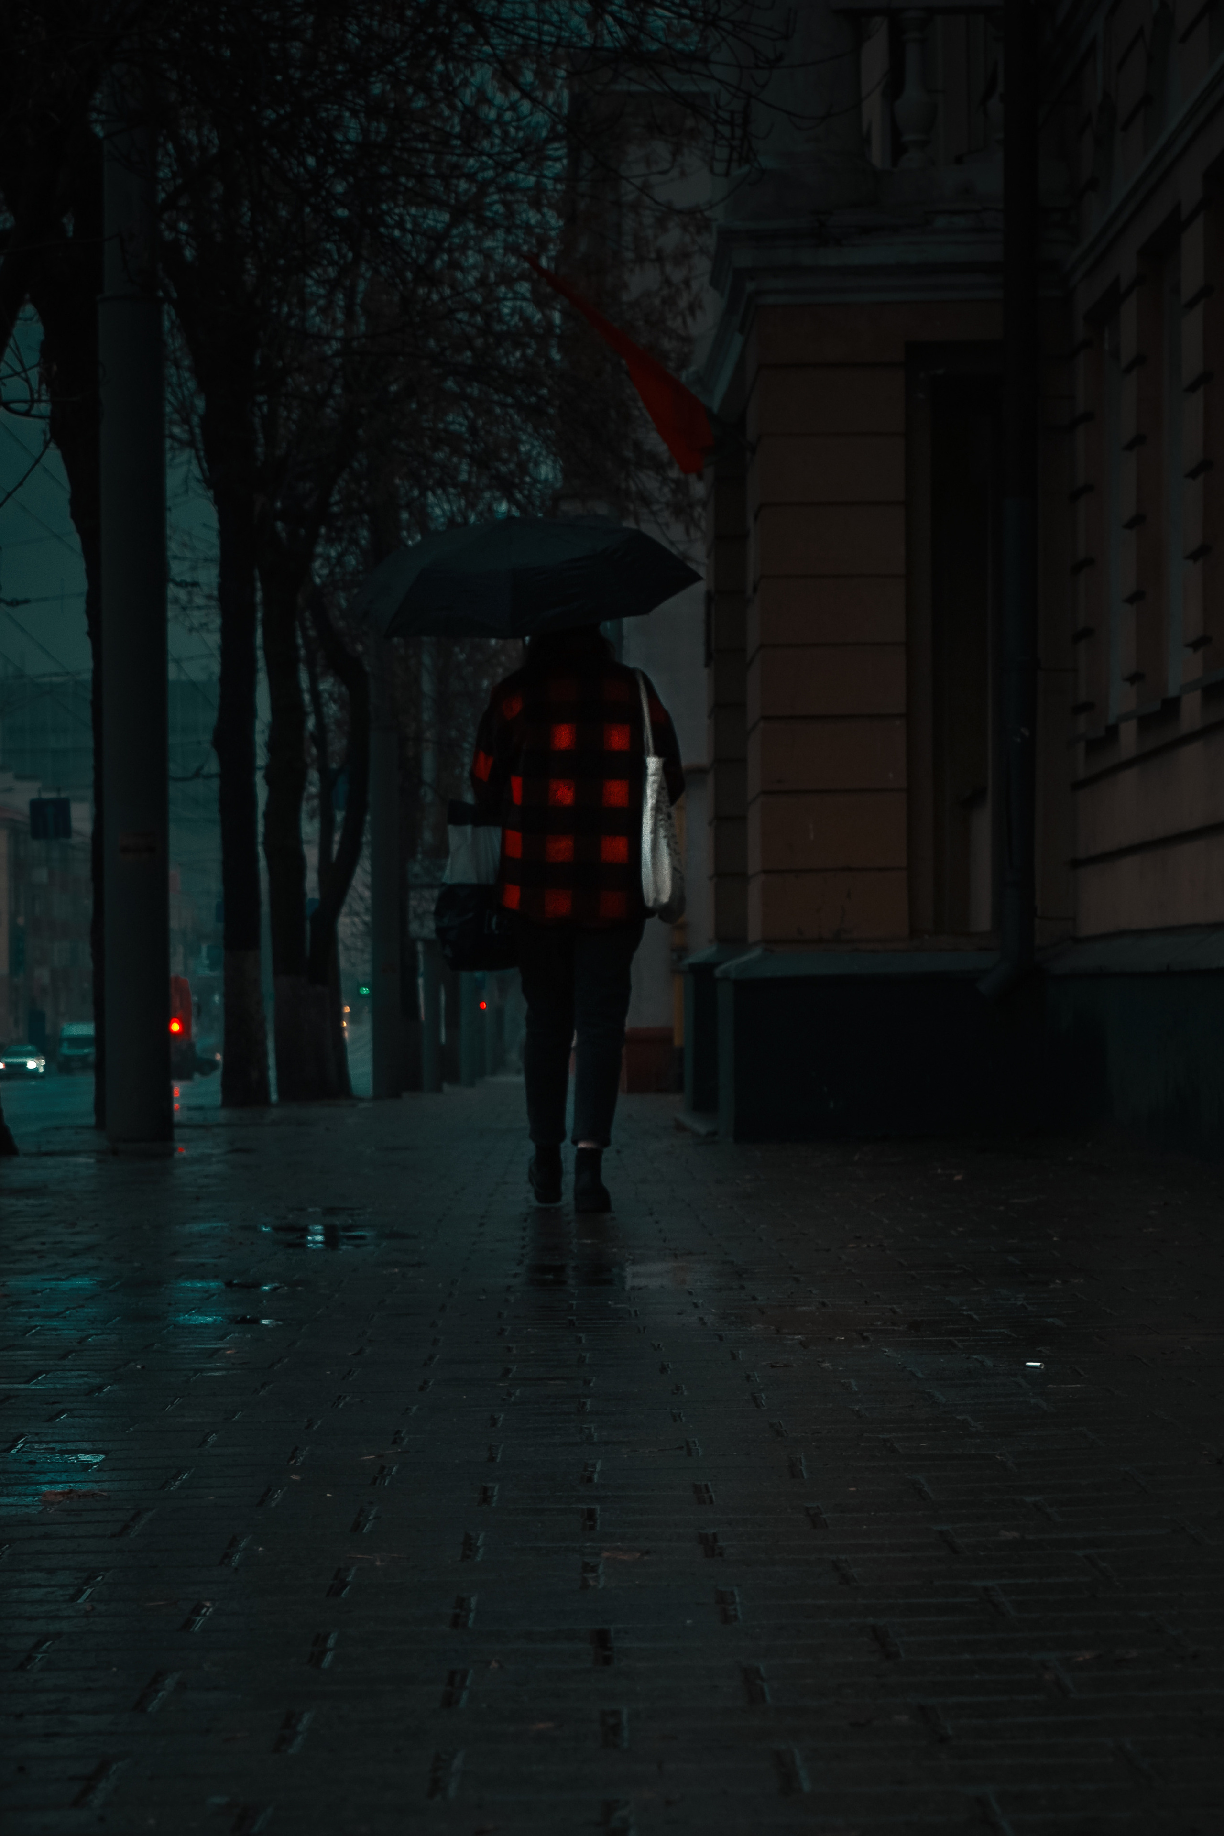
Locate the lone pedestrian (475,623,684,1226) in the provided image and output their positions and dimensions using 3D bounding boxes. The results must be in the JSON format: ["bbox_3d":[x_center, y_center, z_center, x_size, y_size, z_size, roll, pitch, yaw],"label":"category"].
[{"bbox_3d":[-0.091,-0.069,7.970,0.560,1.660,0.420,0,-2,-1],"label":"lone pedestrian"}]

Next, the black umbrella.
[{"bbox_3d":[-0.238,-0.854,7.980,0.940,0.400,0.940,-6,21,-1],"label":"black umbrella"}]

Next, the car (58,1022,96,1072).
[{"bbox_3d":[-26.500,6.550,154.000,2.000,2.500,5.500,0,-2,-1],"label":"car"}]

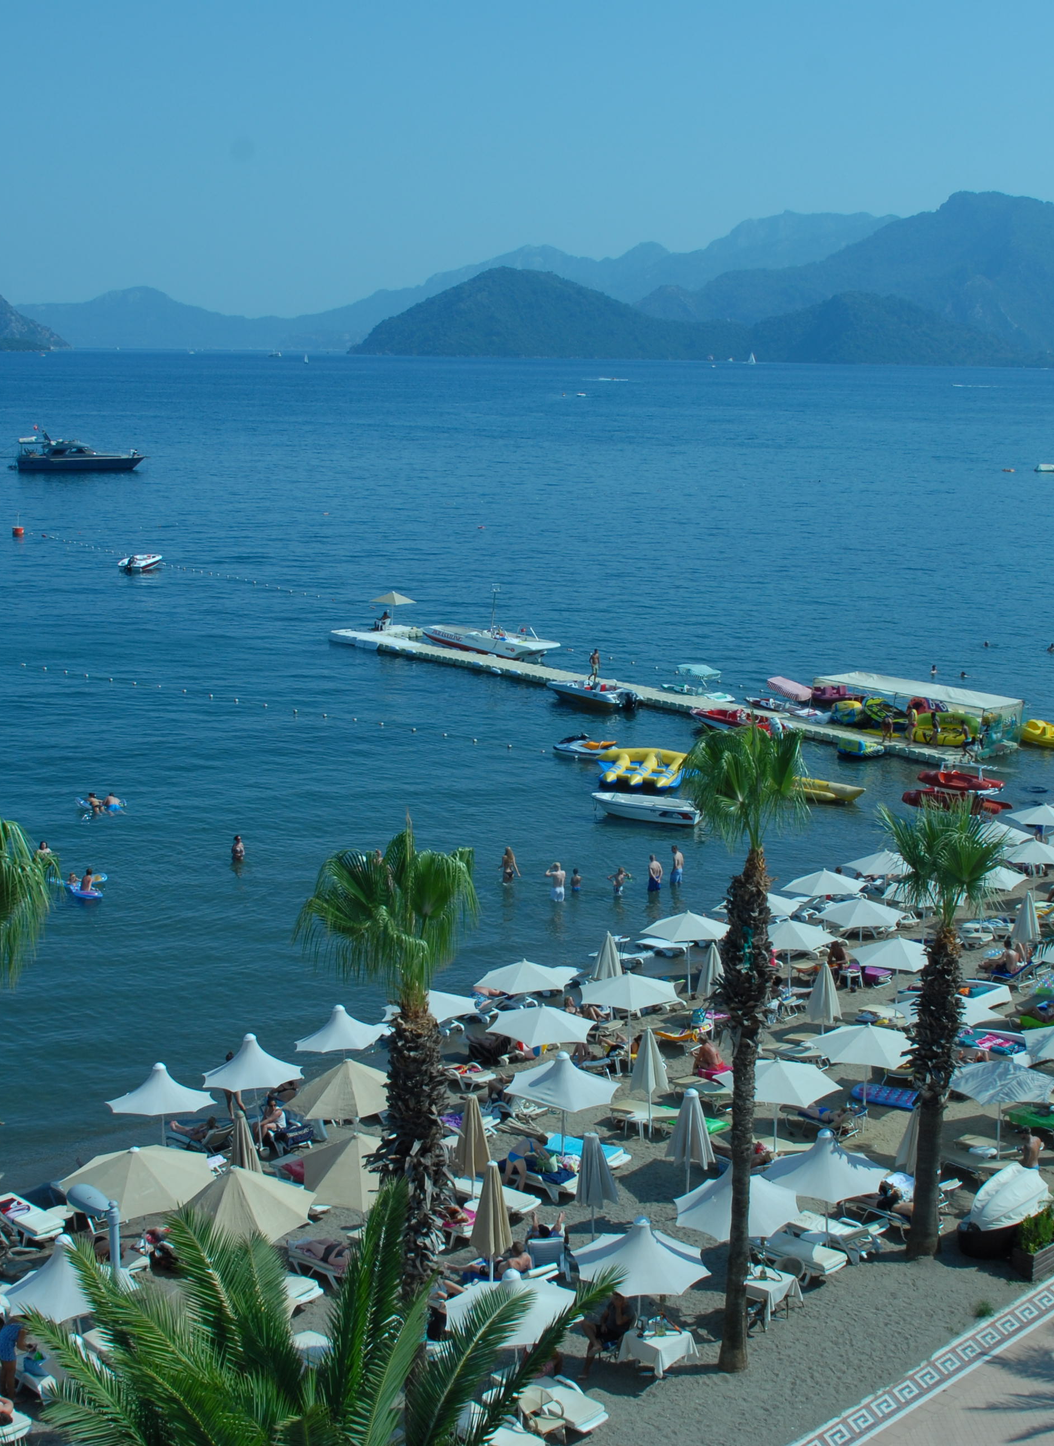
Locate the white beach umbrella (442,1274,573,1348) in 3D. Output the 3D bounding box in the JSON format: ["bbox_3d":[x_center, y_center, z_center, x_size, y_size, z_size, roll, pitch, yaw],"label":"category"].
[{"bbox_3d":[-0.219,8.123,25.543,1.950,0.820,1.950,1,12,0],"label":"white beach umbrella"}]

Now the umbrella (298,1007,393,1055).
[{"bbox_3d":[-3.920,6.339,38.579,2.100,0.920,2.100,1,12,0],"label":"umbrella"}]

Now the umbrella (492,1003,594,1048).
[{"bbox_3d":[0.330,7.331,39.533,2.400,2.350,2.400,1,12,1],"label":"umbrella"}]

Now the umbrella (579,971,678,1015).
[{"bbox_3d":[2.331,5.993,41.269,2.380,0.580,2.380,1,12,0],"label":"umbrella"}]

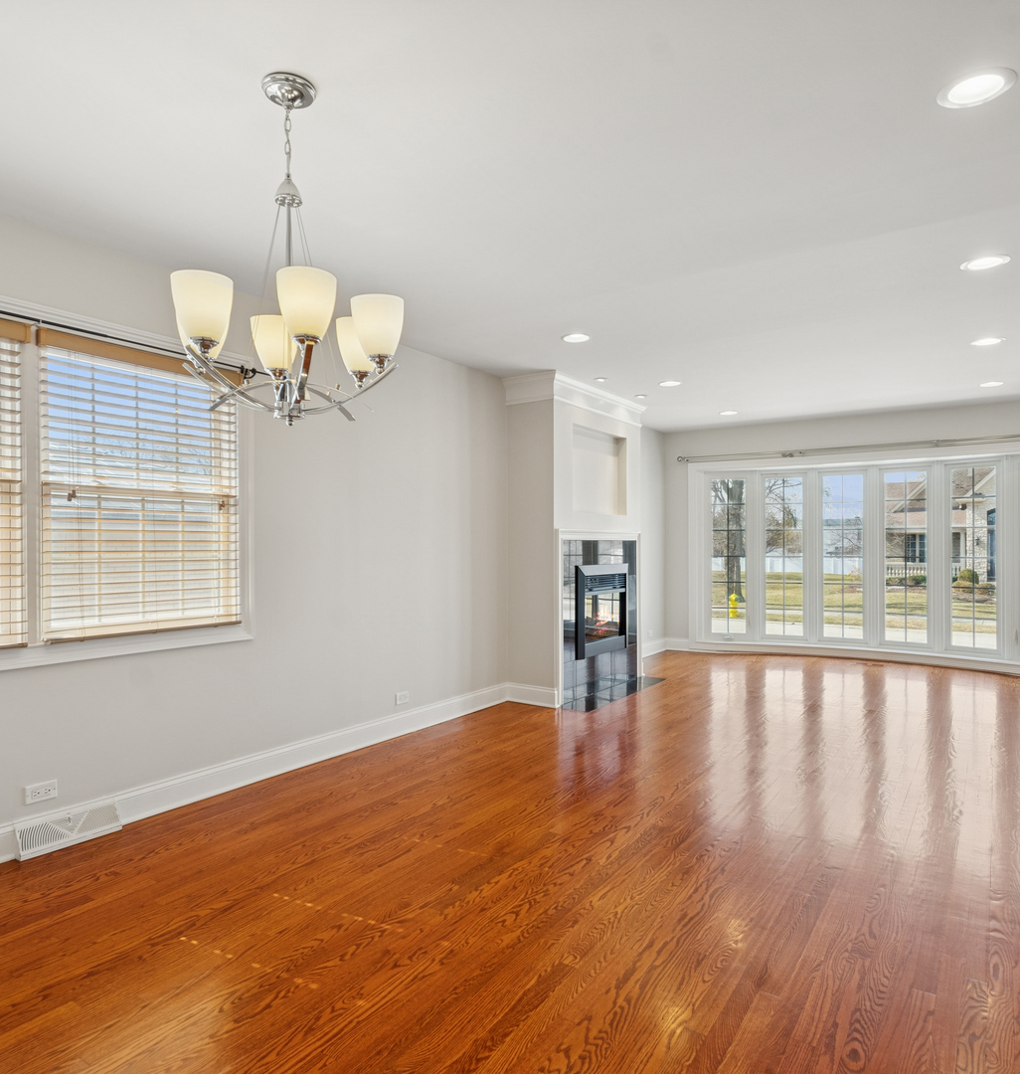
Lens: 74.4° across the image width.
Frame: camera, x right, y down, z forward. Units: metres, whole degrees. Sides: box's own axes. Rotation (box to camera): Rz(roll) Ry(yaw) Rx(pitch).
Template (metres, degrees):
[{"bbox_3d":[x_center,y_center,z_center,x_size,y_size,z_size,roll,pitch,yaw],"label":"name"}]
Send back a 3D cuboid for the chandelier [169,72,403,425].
[{"bbox_3d":[-0.631,-0.795,1.920,0.620,0.948,0.660,0,0,37],"label":"chandelier"}]

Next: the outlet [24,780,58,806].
[{"bbox_3d":[-1.883,1.027,2.705,0.010,0.070,0.113,0,0,37],"label":"outlet"}]

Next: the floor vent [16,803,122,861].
[{"bbox_3d":[-1.806,1.197,2.761,0.056,0.116,0.378,0,0,37],"label":"floor vent"}]

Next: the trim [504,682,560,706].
[{"bbox_3d":[0.174,1.200,5.103,0.449,0.145,0.020,0,0,32],"label":"trim"}]

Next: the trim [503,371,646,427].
[{"bbox_3d":[0.629,-1.114,5.701,0.485,0.195,1.660,0,0,37],"label":"trim"}]

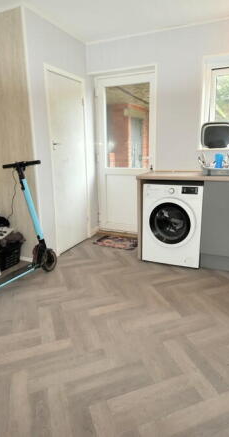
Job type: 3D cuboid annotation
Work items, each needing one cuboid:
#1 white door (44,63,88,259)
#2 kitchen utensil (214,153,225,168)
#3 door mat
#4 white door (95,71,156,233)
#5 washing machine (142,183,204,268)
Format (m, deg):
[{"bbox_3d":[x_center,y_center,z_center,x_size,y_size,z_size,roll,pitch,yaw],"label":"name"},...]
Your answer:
[{"bbox_3d":[-0.544,-0.621,3.327,0.050,2.010,0.735,6,16,24],"label":"white door"},{"bbox_3d":[1.108,-0.598,2.881,0.095,0.165,0.090,6,16,24],"label":"kitchen utensil"},{"bbox_3d":[0.072,0.315,3.622,0.640,0.012,0.390,6,16,26],"label":"door mat"},{"bbox_3d":[0.138,-0.791,3.642,0.790,2.060,0.070,6,16,26],"label":"white door"},{"bbox_3d":[0.701,0.019,3.037,0.605,0.845,0.550,6,16,26],"label":"washing machine"}]

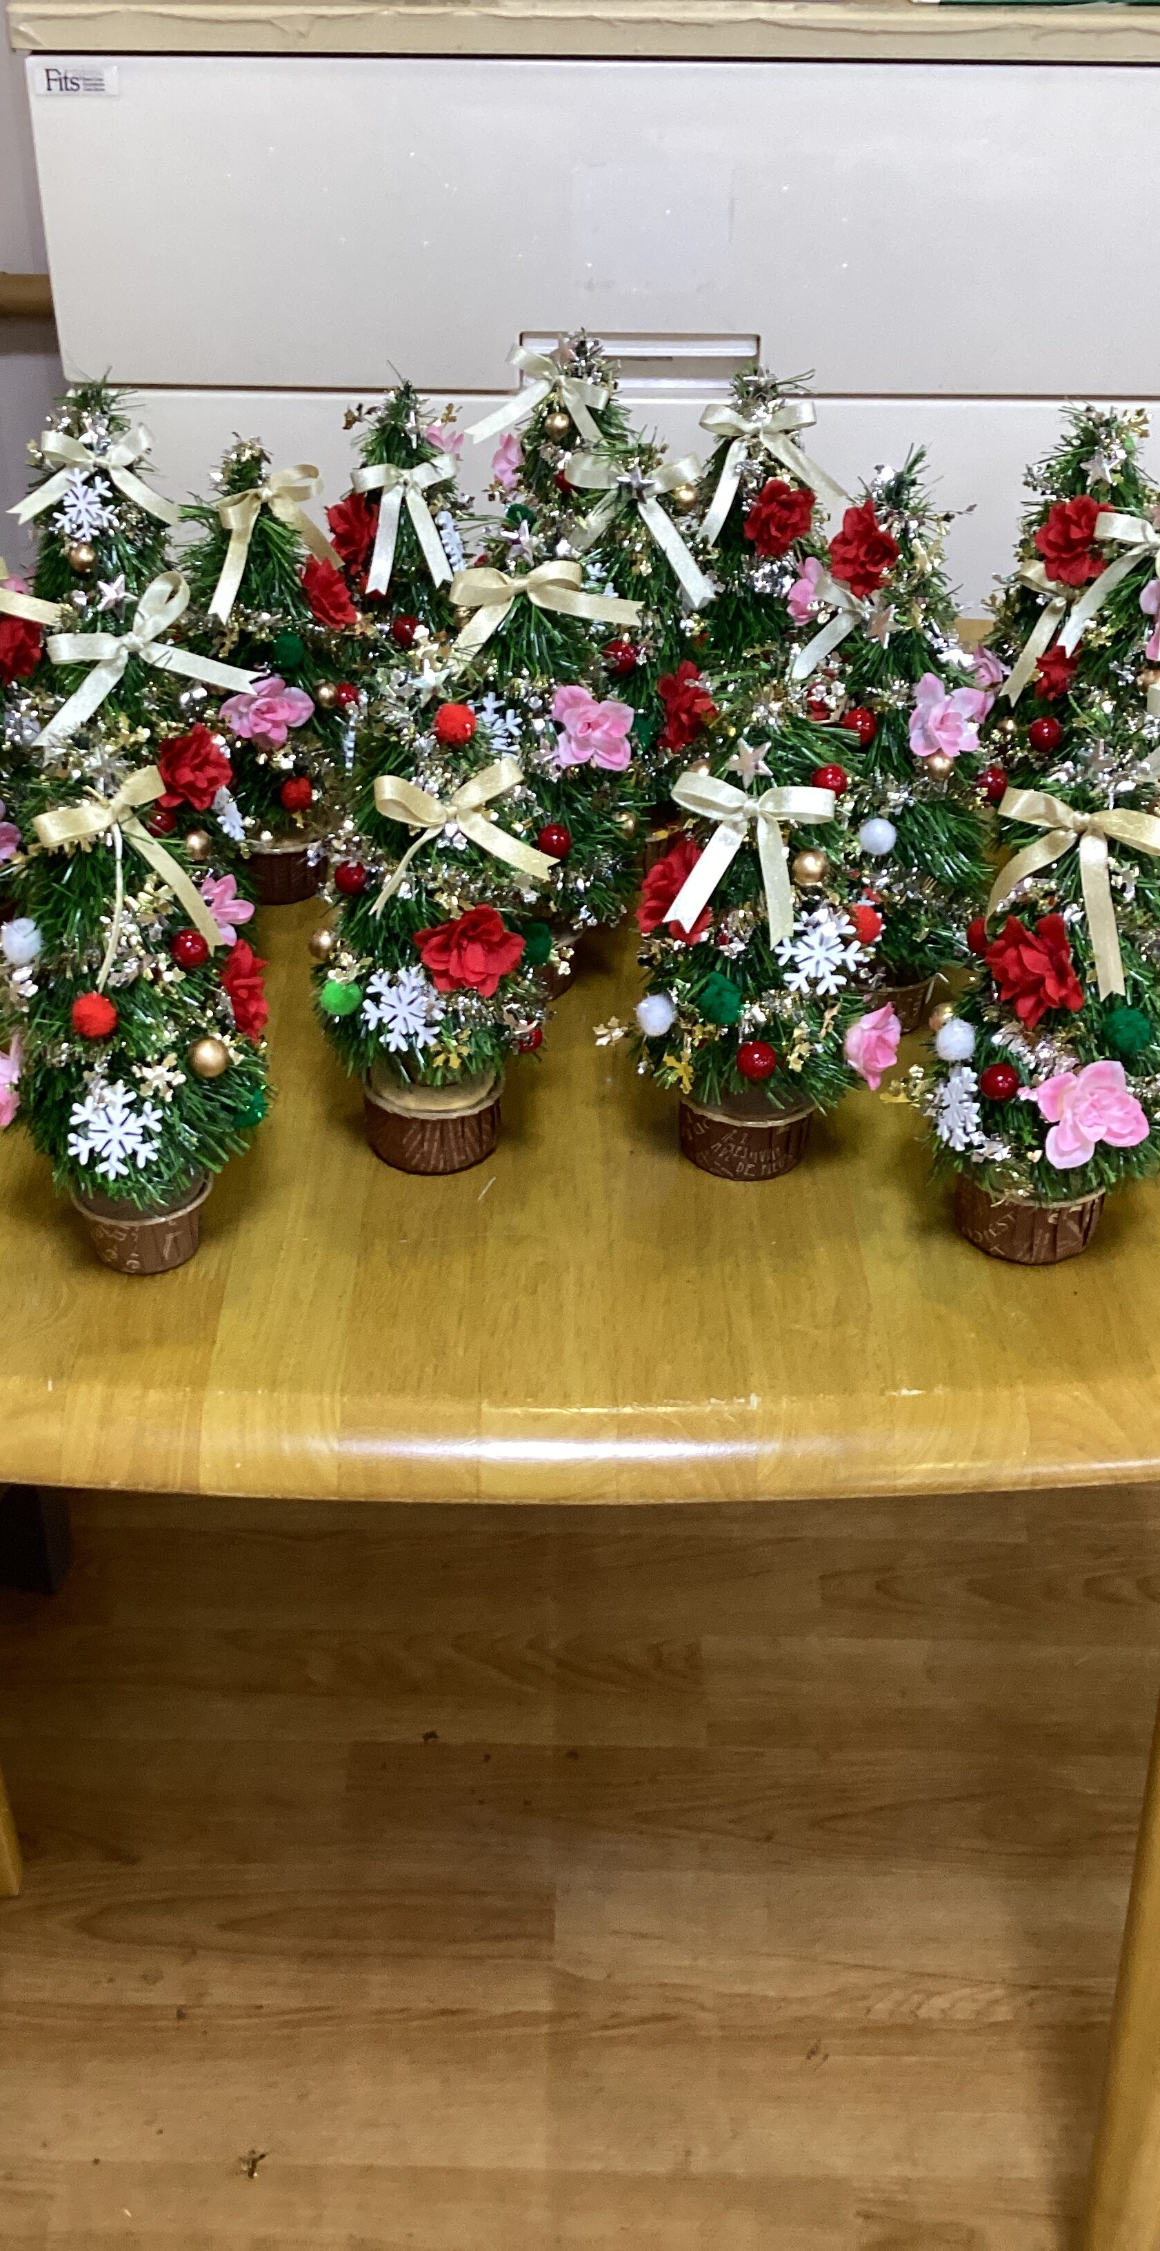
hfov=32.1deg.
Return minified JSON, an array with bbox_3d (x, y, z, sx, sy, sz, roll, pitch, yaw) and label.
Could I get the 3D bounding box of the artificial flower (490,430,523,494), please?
[{"bbox_3d":[-0.042,-0.386,1.171,0.019,0.036,0.034,5,33,-9],"label":"artificial flower"}]

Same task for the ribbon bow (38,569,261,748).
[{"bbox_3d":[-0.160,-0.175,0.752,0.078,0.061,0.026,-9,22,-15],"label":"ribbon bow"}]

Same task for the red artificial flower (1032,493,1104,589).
[{"bbox_3d":[0.244,-0.289,0.999,0.041,0.047,0.025,4,21,4],"label":"red artificial flower"}]

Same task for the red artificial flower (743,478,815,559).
[{"bbox_3d":[0.102,-0.311,1.035,0.037,0.040,0.020,-3,18,-5],"label":"red artificial flower"}]

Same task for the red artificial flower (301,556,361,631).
[{"bbox_3d":[-0.113,-0.242,0.918,0.020,0.037,0.038,-13,19,39],"label":"red artificial flower"}]

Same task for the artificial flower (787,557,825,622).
[{"bbox_3d":[0.121,-0.275,1.035,0.030,0.033,0.020,-10,23,-16],"label":"artificial flower"}]

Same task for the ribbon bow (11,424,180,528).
[{"bbox_3d":[-0.249,-0.334,1.036,0.084,0.053,0.024,1,24,-1],"label":"ribbon bow"}]

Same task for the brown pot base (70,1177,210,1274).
[{"bbox_3d":[-0.161,0.031,0.746,0.051,0.030,0.051,1,33,0],"label":"brown pot base"}]

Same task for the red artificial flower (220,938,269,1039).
[{"bbox_3d":[-0.113,-0.046,0.675,0.016,0.034,0.033,-3,32,13],"label":"red artificial flower"}]

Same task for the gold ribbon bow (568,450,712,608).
[{"bbox_3d":[0.026,-0.260,0.885,0.064,0.065,0.024,2,23,1],"label":"gold ribbon bow"}]

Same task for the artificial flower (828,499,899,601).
[{"bbox_3d":[0.131,-0.266,0.930,0.037,0.048,0.025,-3,21,-7],"label":"artificial flower"}]

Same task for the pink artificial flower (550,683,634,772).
[{"bbox_3d":[0.004,-0.158,0.798,0.032,0.033,0.018,-5,19,-10],"label":"pink artificial flower"}]

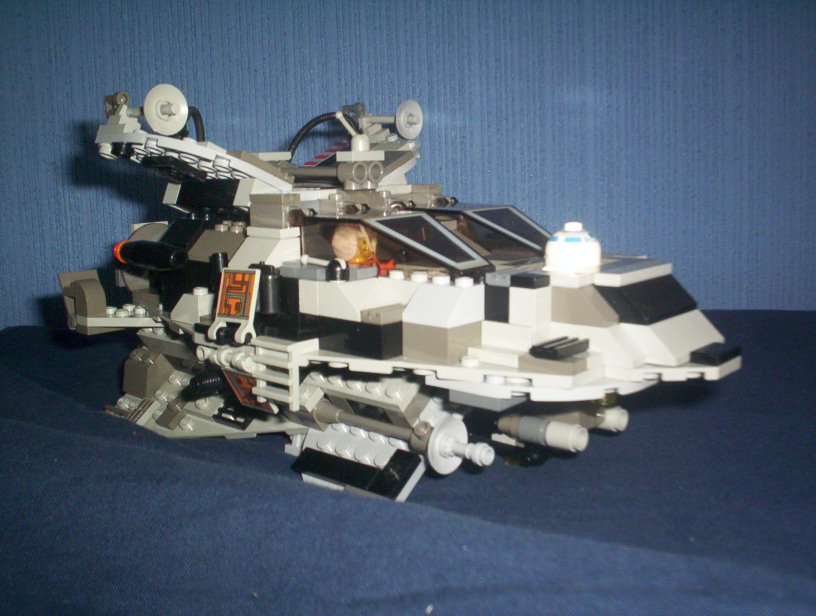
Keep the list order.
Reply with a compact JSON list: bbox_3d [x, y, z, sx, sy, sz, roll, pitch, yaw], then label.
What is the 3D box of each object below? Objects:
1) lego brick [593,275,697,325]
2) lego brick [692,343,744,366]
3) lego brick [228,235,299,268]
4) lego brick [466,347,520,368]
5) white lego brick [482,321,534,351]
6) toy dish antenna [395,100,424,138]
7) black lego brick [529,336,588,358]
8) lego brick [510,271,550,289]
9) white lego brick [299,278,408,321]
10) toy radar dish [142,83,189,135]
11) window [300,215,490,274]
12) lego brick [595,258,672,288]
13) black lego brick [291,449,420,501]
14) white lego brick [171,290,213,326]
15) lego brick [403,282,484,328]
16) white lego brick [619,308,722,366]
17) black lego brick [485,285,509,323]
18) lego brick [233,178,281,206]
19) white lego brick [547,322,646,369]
[{"bbox_3d":[0.066,-0.003,0.248,0.016,0.010,0.032,7,13,39],"label":"lego brick"},{"bbox_3d":[0.081,0.012,0.237,0.008,0.003,0.016,7,12,39],"label":"lego brick"},{"bbox_3d":[-0.046,-0.018,0.287,0.016,0.010,0.016,7,12,39],"label":"lego brick"},{"bbox_3d":[0.025,0.012,0.238,0.016,0.003,0.008,7,13,39],"label":"lego brick"},{"bbox_3d":[0.029,0.008,0.244,0.016,0.010,0.008,7,12,39],"label":"white lego brick"},{"bbox_3d":[0.001,-0.077,0.367,0.005,0.016,0.016,7,13,39],"label":"toy dish antenna"},{"bbox_3d":[0.039,0.010,0.230,0.008,0.003,0.015,7,13,39],"label":"black lego brick"},{"bbox_3d":[0.033,-0.007,0.238,0.008,0.003,0.008,7,12,39],"label":"lego brick"},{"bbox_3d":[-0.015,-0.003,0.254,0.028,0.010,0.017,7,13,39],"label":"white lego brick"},{"bbox_3d":[-0.076,-0.062,0.281,0.005,0.016,0.016,7,12,39],"label":"toy radar dish"},{"bbox_3d":[-0.002,-0.019,0.271,0.056,0.016,0.032,7,13,39],"label":"window"},{"bbox_3d":[0.062,-0.010,0.250,0.009,0.003,0.032,7,13,39],"label":"lego brick"},{"bbox_3d":[-0.016,0.047,0.270,0.040,0.003,0.016,7,40,39],"label":"black lego brick"},{"bbox_3d":[-0.078,-0.001,0.328,0.016,0.010,0.008,7,13,39],"label":"white lego brick"},{"bbox_3d":[0.010,-0.001,0.243,0.016,0.010,0.016,7,12,39],"label":"lego brick"},{"bbox_3d":[0.072,0.007,0.244,0.016,0.010,0.032,7,13,39],"label":"white lego brick"},{"bbox_3d":[0.027,-0.002,0.245,0.008,0.010,0.008,7,12,39],"label":"black lego brick"},{"bbox_3d":[-0.050,-0.037,0.311,0.008,0.010,0.016,7,-10,39],"label":"lego brick"},{"bbox_3d":[0.050,0.009,0.237,0.024,0.010,0.008,7,13,39],"label":"white lego brick"}]

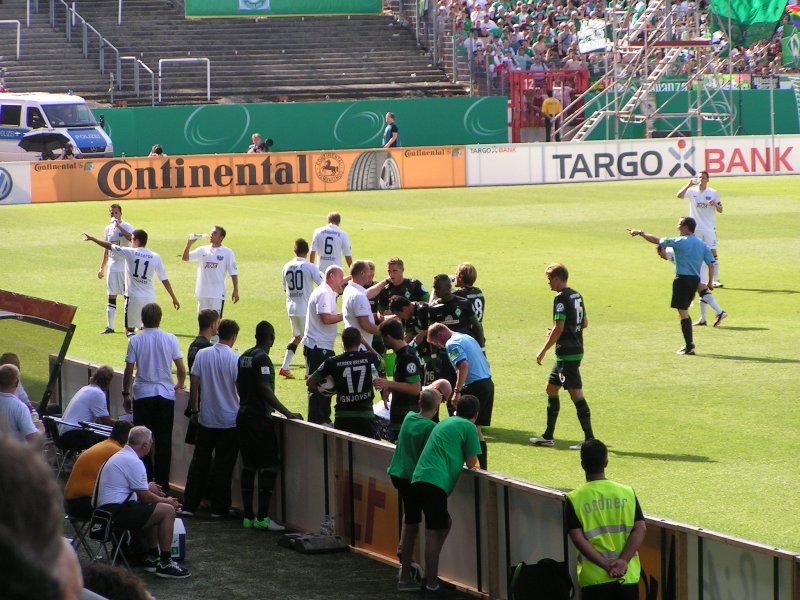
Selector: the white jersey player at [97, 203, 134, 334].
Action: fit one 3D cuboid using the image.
[{"bbox_3d":[-4.125,-0.475,63.111,0.540,1.840,0.420,0,4,18],"label":"white jersey player"}]

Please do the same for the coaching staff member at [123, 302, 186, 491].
[{"bbox_3d":[-2.366,0.931,41.956,0.560,1.800,0.400,-1,4,12],"label":"coaching staff member"}]

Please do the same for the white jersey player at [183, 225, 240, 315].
[{"bbox_3d":[-2.486,-0.077,57.004,0.680,1.790,0.420,0,4,14],"label":"white jersey player"}]

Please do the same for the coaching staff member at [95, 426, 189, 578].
[{"bbox_3d":[-2.183,1.679,36.550,0.800,1.220,0.560,-2,4,-10],"label":"coaching staff member"}]

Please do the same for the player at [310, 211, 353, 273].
[{"bbox_3d":[-0.956,-0.304,59.751,0.570,1.800,0.380,-1,4,12],"label":"player"}]

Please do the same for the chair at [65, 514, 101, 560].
[{"bbox_3d":[-2.694,1.981,36.862,0.320,0.410,0.350,-2,4,-15],"label":"chair"}]

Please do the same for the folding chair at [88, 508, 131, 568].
[{"bbox_3d":[-2.387,2.015,35.954,0.340,0.450,0.370,-2,4,-15],"label":"folding chair"}]

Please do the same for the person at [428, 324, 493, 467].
[{"bbox_3d":[0.579,1.013,42.115,0.680,1.600,0.550,-2,4,-9],"label":"person"}]

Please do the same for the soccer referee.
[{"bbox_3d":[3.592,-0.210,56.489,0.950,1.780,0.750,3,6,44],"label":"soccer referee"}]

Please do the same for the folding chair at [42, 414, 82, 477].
[{"bbox_3d":[-3.206,1.472,42.640,0.620,0.780,0.620,-3,4,-18],"label":"folding chair"}]

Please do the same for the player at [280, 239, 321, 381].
[{"bbox_3d":[-1.248,0.089,54.087,0.600,1.760,0.550,0,5,20],"label":"player"}]

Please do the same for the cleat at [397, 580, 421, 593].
[{"bbox_3d":[0.080,2.290,35.145,0.260,0.105,0.105,-4,5,-30],"label":"cleat"}]

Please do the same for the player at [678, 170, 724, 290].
[{"bbox_3d":[4.705,-1.116,68.042,0.720,1.830,0.480,-1,4,0],"label":"player"}]

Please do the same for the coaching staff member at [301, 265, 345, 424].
[{"bbox_3d":[-0.853,0.508,47.831,0.400,1.780,0.500,-3,4,-20],"label":"coaching staff member"}]

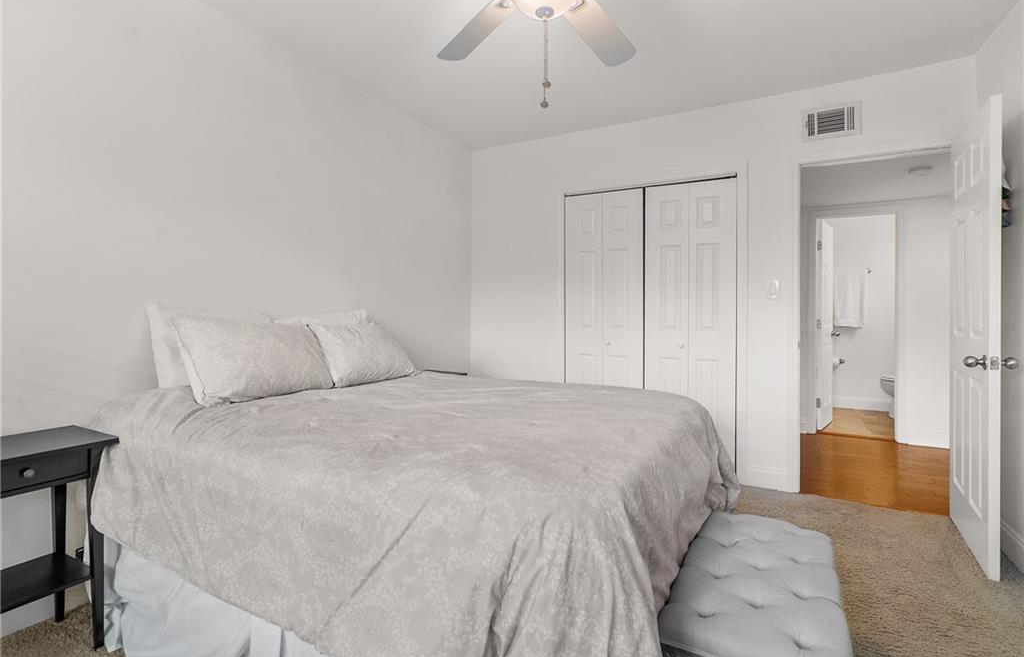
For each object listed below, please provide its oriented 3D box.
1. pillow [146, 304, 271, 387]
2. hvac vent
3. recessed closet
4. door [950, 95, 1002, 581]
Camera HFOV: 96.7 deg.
[{"bbox_3d":[-1.256,0.074,2.041,0.170,0.360,0.560,-14,-6,25],"label":"pillow"},{"bbox_3d":[1.921,-1.245,2.740,0.300,0.200,0.025,0,1,26],"label":"hvac vent"},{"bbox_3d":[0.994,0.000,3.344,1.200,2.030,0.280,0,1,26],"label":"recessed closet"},{"bbox_3d":[2.222,0.033,2.203,0.040,2.010,0.760,0,1,35],"label":"door"}]

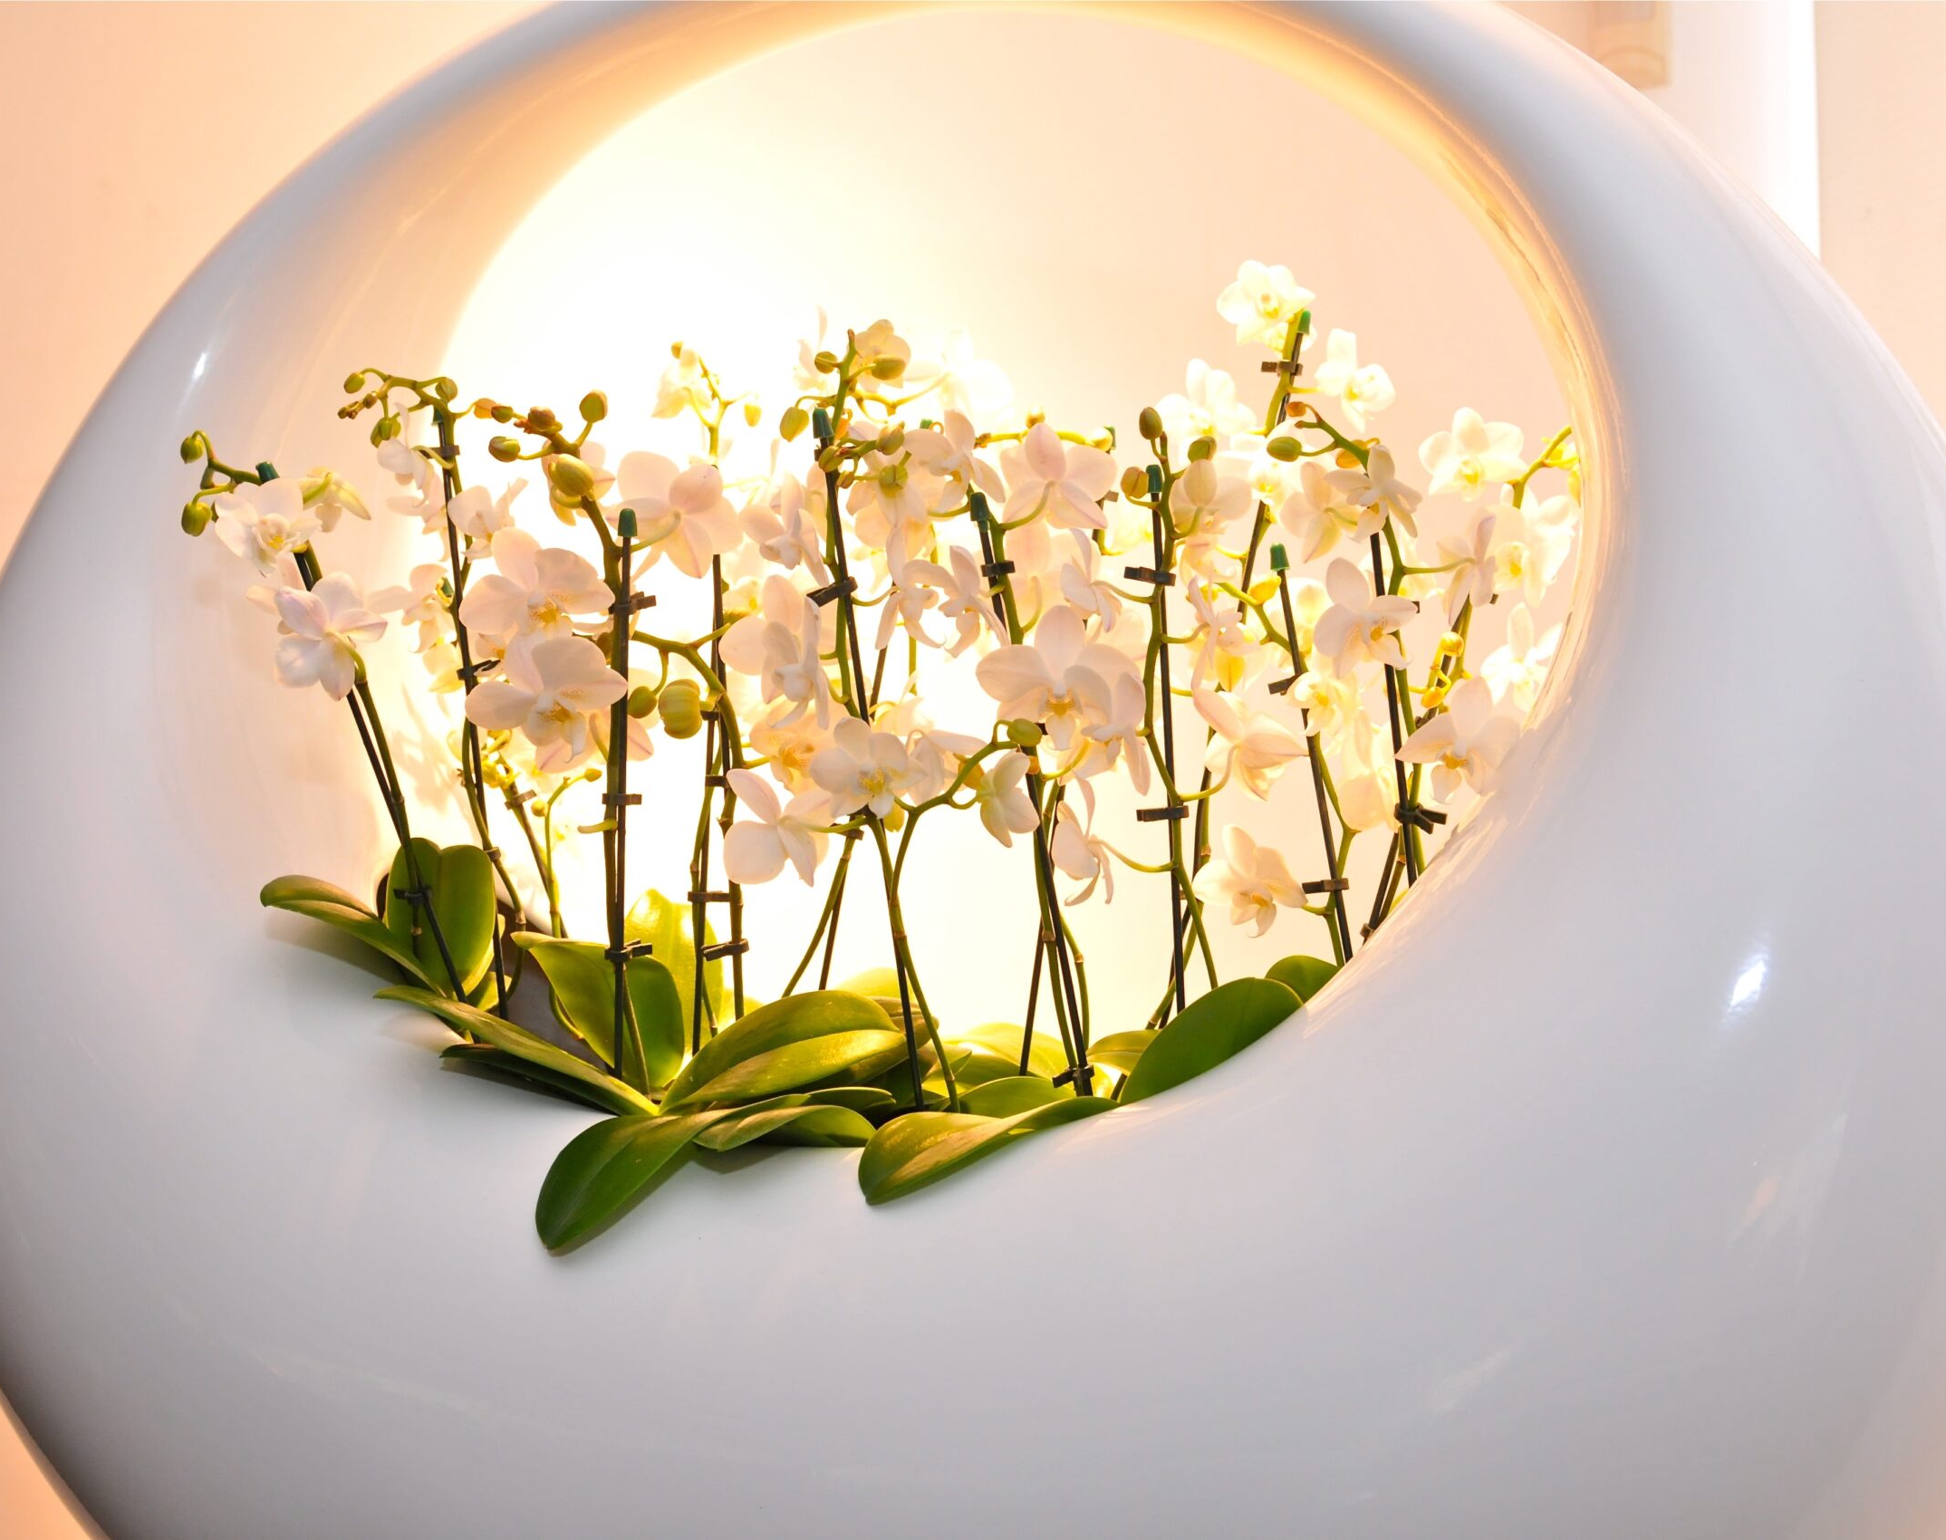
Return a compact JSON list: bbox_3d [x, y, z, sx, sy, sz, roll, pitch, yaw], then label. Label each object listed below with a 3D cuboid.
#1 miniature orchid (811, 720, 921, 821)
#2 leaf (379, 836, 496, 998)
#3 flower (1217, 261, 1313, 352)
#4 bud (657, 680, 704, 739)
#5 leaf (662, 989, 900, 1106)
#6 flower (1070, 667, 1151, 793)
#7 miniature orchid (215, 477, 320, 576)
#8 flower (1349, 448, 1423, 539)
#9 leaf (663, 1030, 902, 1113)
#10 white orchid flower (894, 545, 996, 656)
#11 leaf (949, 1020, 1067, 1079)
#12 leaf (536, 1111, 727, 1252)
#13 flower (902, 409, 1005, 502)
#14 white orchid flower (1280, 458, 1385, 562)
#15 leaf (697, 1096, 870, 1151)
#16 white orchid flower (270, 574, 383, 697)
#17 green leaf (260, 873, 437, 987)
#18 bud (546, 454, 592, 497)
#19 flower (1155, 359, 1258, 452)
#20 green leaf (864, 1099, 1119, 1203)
[{"bbox_3d":[-0.045,0.000,0.945,0.045,0.041,0.023,-1,7,-12],"label":"miniature orchid"},{"bbox_3d":[-0.231,0.064,1.000,0.048,0.064,0.032,-1,2,-11],"label":"leaf"},{"bbox_3d":[0.144,-0.229,1.140,0.048,0.045,0.025,1,6,-5],"label":"flower"},{"bbox_3d":[-0.141,-0.029,1.120,0.023,0.029,0.025,1,6,45],"label":"bud"},{"bbox_3d":[-0.079,0.114,0.940,0.096,0.042,0.060,-1,2,-9],"label":"leaf"},{"bbox_3d":[0.057,-0.016,0.950,0.030,0.052,0.050,-8,3,-25],"label":"flower"},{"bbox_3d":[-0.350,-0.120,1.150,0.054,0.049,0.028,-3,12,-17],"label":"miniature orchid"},{"bbox_3d":[0.177,-0.119,1.000,0.023,0.041,0.042,-9,6,-36],"label":"flower"},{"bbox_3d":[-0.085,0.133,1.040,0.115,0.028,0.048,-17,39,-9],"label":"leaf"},{"bbox_3d":[-0.014,-0.083,1.130,0.058,0.055,0.033,-5,8,39],"label":"white orchid flower"},{"bbox_3d":[0.016,0.127,1.050,0.056,0.026,0.050,-1,2,0],"label":"leaf"},{"bbox_3d":[-0.136,0.164,0.930,0.040,0.025,0.108,0,21,37],"label":"leaf"},{"bbox_3d":[-0.008,-0.133,0.980,0.026,0.040,0.043,-15,10,-38],"label":"flower"},{"bbox_3d":[0.158,-0.114,1.030,0.045,0.045,0.023,-1,0,-18],"label":"white orchid flower"},{"bbox_3d":[-0.076,0.143,0.940,0.078,0.022,0.040,8,2,27],"label":"leaf"},{"bbox_3d":[-0.322,-0.066,1.150,0.057,0.061,0.028,-3,1,-24],"label":"white orchid flower"},{"bbox_3d":[-0.304,0.078,1.130,0.100,0.032,0.050,26,-7,-18],"label":"green leaf"},{"bbox_3d":[-0.184,-0.135,1.060,0.018,0.021,0.018,-36,12,-8],"label":"bud"},{"bbox_3d":[0.129,-0.200,1.280,0.057,0.053,0.026,-2,7,-9],"label":"flower"},{"bbox_3d":[0.007,0.162,0.990,0.118,0.028,0.042,-20,35,-19],"label":"green leaf"}]

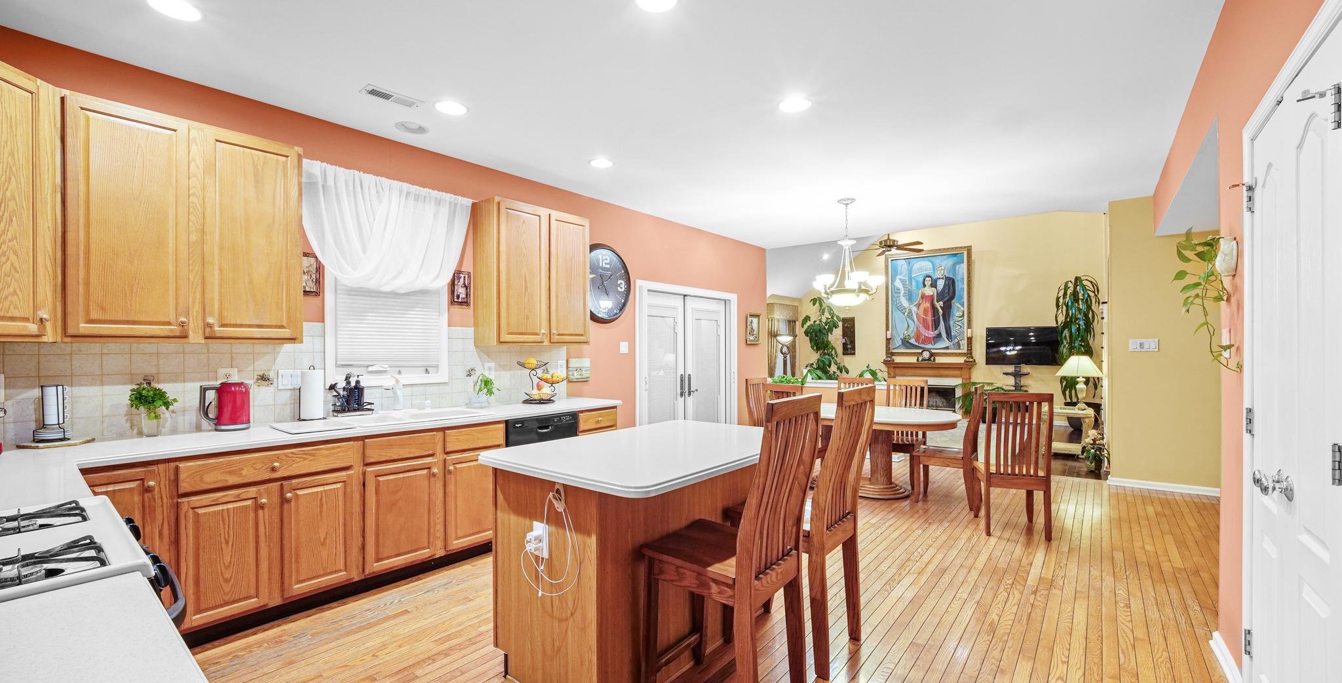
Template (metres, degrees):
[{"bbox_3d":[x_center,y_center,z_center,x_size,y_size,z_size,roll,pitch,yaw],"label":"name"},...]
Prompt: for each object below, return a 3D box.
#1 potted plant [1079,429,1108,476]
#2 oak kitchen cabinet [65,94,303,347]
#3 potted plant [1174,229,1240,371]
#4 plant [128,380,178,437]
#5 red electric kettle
[{"bbox_3d":[4.663,1.187,5.345,0.270,0.470,0.270,0,-1,42],"label":"potted plant"},{"bbox_3d":[-2.395,-0.523,2.431,0.325,1.067,0.830,-1,-1,41],"label":"oak kitchen cabinet"},{"bbox_3d":[2.109,-0.158,1.925,0.190,0.540,0.290,0,-1,42],"label":"potted plant"},{"bbox_3d":[-2.523,0.340,2.353,0.170,0.260,0.170,0,-1,42],"label":"plant"},{"bbox_3d":[-2.338,0.341,2.560,0.160,0.260,0.220,0,-1,42],"label":"red electric kettle"}]

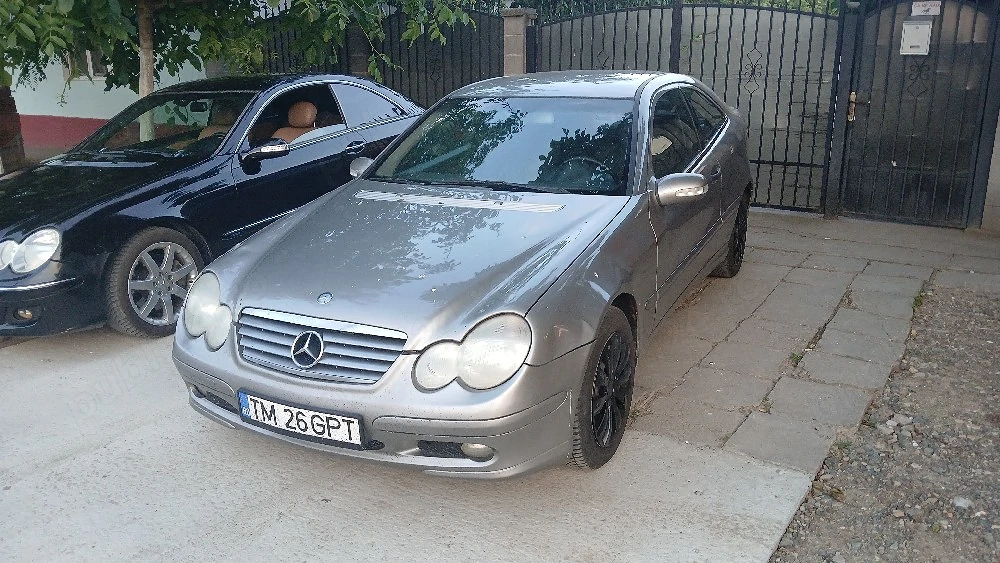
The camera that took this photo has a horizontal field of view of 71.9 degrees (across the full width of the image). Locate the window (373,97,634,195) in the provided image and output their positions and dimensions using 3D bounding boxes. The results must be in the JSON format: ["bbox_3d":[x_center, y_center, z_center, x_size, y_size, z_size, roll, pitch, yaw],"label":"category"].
[{"bbox_3d":[0.046,-0.718,3.526,1.430,0.130,0.720,6,55,27],"label":"window"}]

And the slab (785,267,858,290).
[{"bbox_3d":[2.296,-0.004,4.934,0.420,0.050,0.410,9,20,33],"label":"slab"}]

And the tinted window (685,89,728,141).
[{"bbox_3d":[1.311,-1.077,4.403,0.060,0.307,0.970,-13,9,32],"label":"tinted window"}]

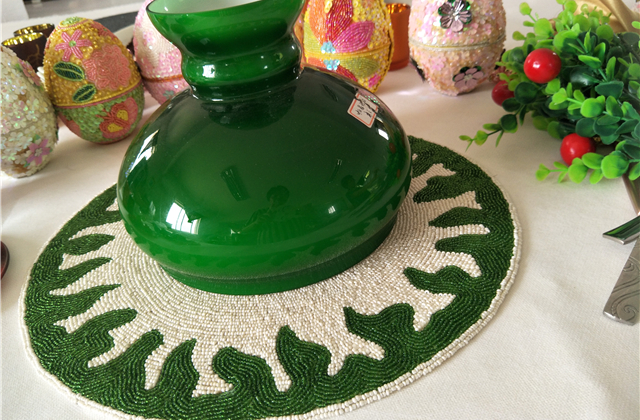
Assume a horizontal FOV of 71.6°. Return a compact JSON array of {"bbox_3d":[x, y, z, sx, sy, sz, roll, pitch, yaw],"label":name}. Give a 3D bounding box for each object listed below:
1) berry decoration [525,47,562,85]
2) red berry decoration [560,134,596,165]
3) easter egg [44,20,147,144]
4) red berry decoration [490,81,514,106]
[{"bbox_3d":[0.168,-0.108,0.334,0.025,0.025,0.025,-9,35,0],"label":"berry decoration"},{"bbox_3d":[0.207,-0.048,0.356,0.025,0.025,0.025,-9,35,0],"label":"red berry decoration"},{"bbox_3d":[-0.257,-0.144,0.510,0.100,0.139,0.100,-9,35,0],"label":"easter egg"},{"bbox_3d":[0.183,-0.114,0.436,0.025,0.025,0.025,-9,35,0],"label":"red berry decoration"}]

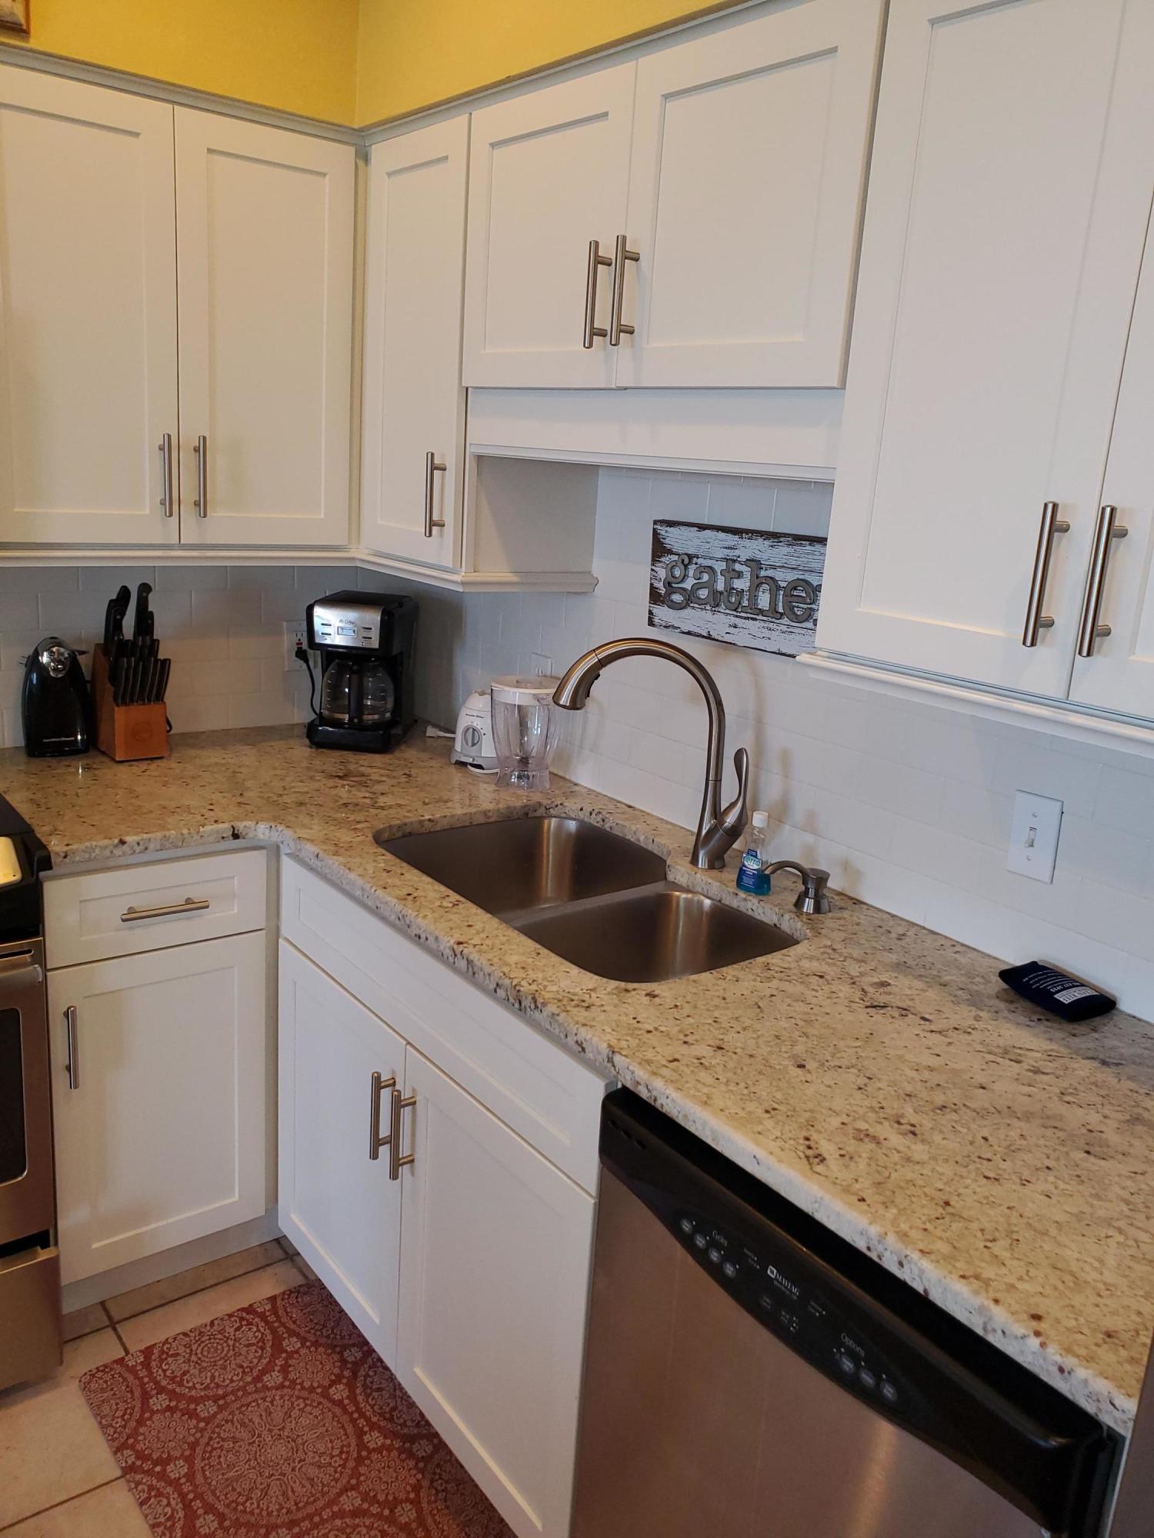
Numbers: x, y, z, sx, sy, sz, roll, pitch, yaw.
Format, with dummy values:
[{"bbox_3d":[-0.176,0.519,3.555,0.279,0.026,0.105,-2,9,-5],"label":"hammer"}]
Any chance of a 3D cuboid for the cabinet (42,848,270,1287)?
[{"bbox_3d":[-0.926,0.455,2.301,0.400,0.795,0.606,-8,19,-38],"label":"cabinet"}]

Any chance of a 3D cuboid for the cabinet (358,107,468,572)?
[{"bbox_3d":[-0.181,-0.777,2.226,0.326,0.763,0.362,-8,19,-38],"label":"cabinet"}]

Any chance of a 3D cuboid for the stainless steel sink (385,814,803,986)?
[{"bbox_3d":[-0.004,0.306,1.906,0.475,0.210,0.765,-8,19,-38],"label":"stainless steel sink"}]

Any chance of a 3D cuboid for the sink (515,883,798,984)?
[{"bbox_3d":[0.098,0.350,1.731,0.410,0.190,0.355,-8,19,-38],"label":"sink"}]

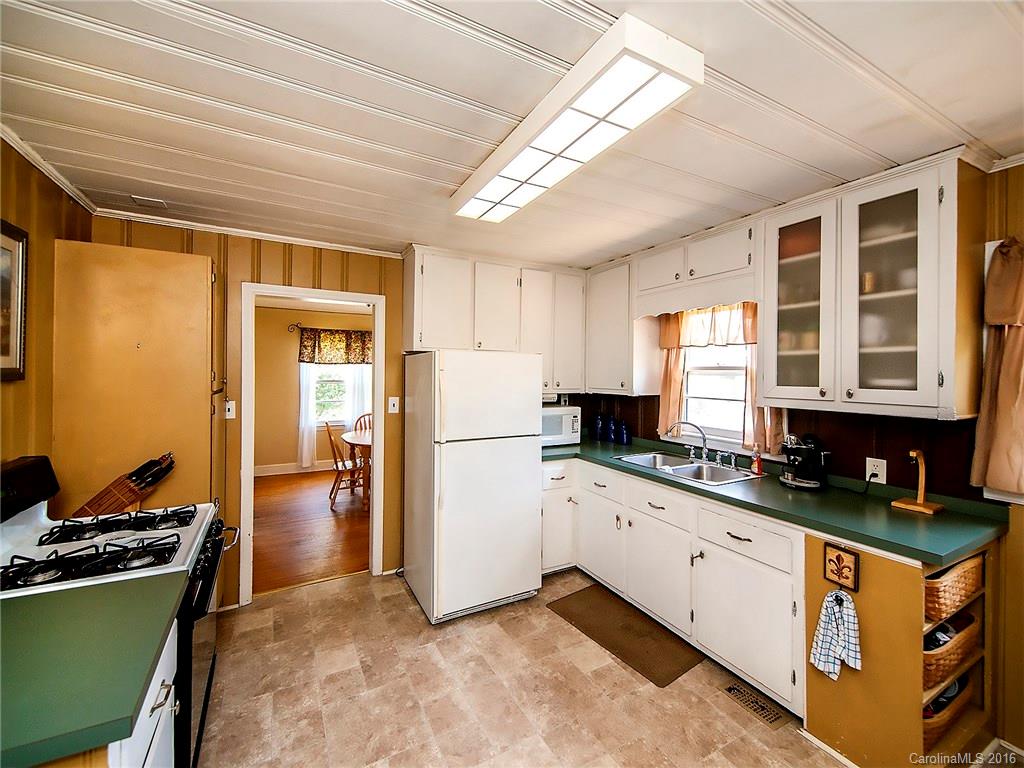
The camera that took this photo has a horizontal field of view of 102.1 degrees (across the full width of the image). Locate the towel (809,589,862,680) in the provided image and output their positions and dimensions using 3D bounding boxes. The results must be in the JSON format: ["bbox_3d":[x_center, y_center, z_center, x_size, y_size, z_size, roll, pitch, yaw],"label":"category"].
[{"bbox_3d":[1.256,0.977,1.614,0.050,0.360,0.180,0,1,-28],"label":"towel"}]

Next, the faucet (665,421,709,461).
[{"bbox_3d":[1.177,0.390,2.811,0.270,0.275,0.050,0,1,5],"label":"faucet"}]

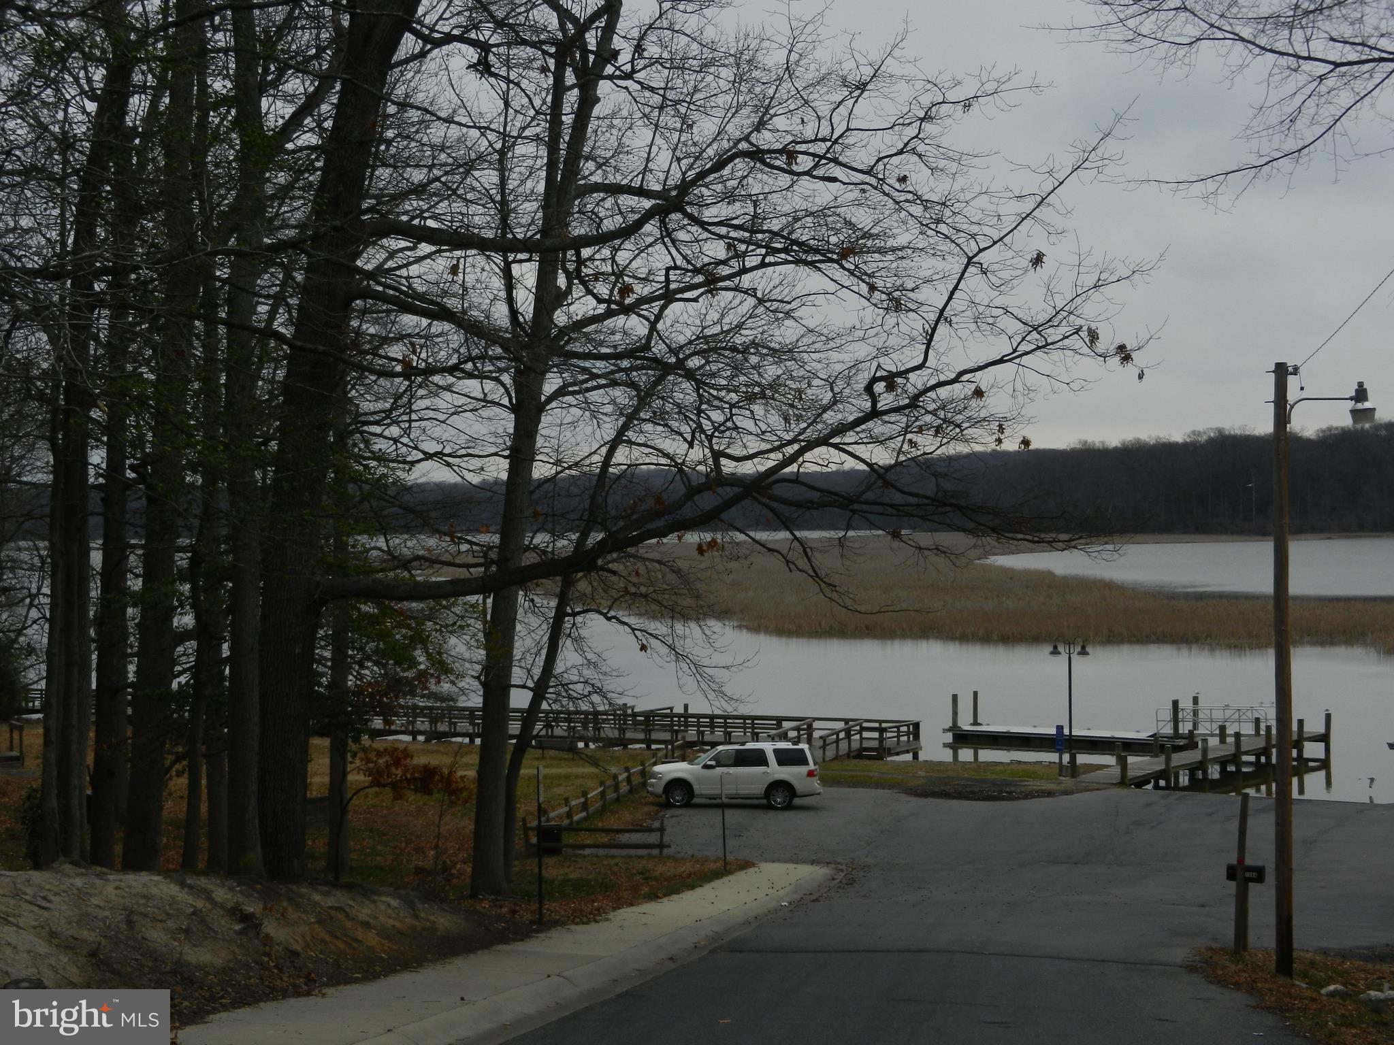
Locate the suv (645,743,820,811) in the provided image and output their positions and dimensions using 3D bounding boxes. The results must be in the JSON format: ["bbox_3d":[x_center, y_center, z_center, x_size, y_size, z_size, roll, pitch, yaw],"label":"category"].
[{"bbox_3d":[1.100,7.460,71.900,5.290,1.990,2.050,0,0,8],"label":"suv"}]

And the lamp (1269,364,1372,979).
[{"bbox_3d":[7.870,1.883,30.500,1.290,7.770,0.360,0,0,0],"label":"lamp"}]

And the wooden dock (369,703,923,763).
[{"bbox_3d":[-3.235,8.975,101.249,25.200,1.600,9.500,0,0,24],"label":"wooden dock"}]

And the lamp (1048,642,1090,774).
[{"bbox_3d":[13.161,6.609,85.500,1.550,4.860,0.450,0,0,25],"label":"lamp"}]

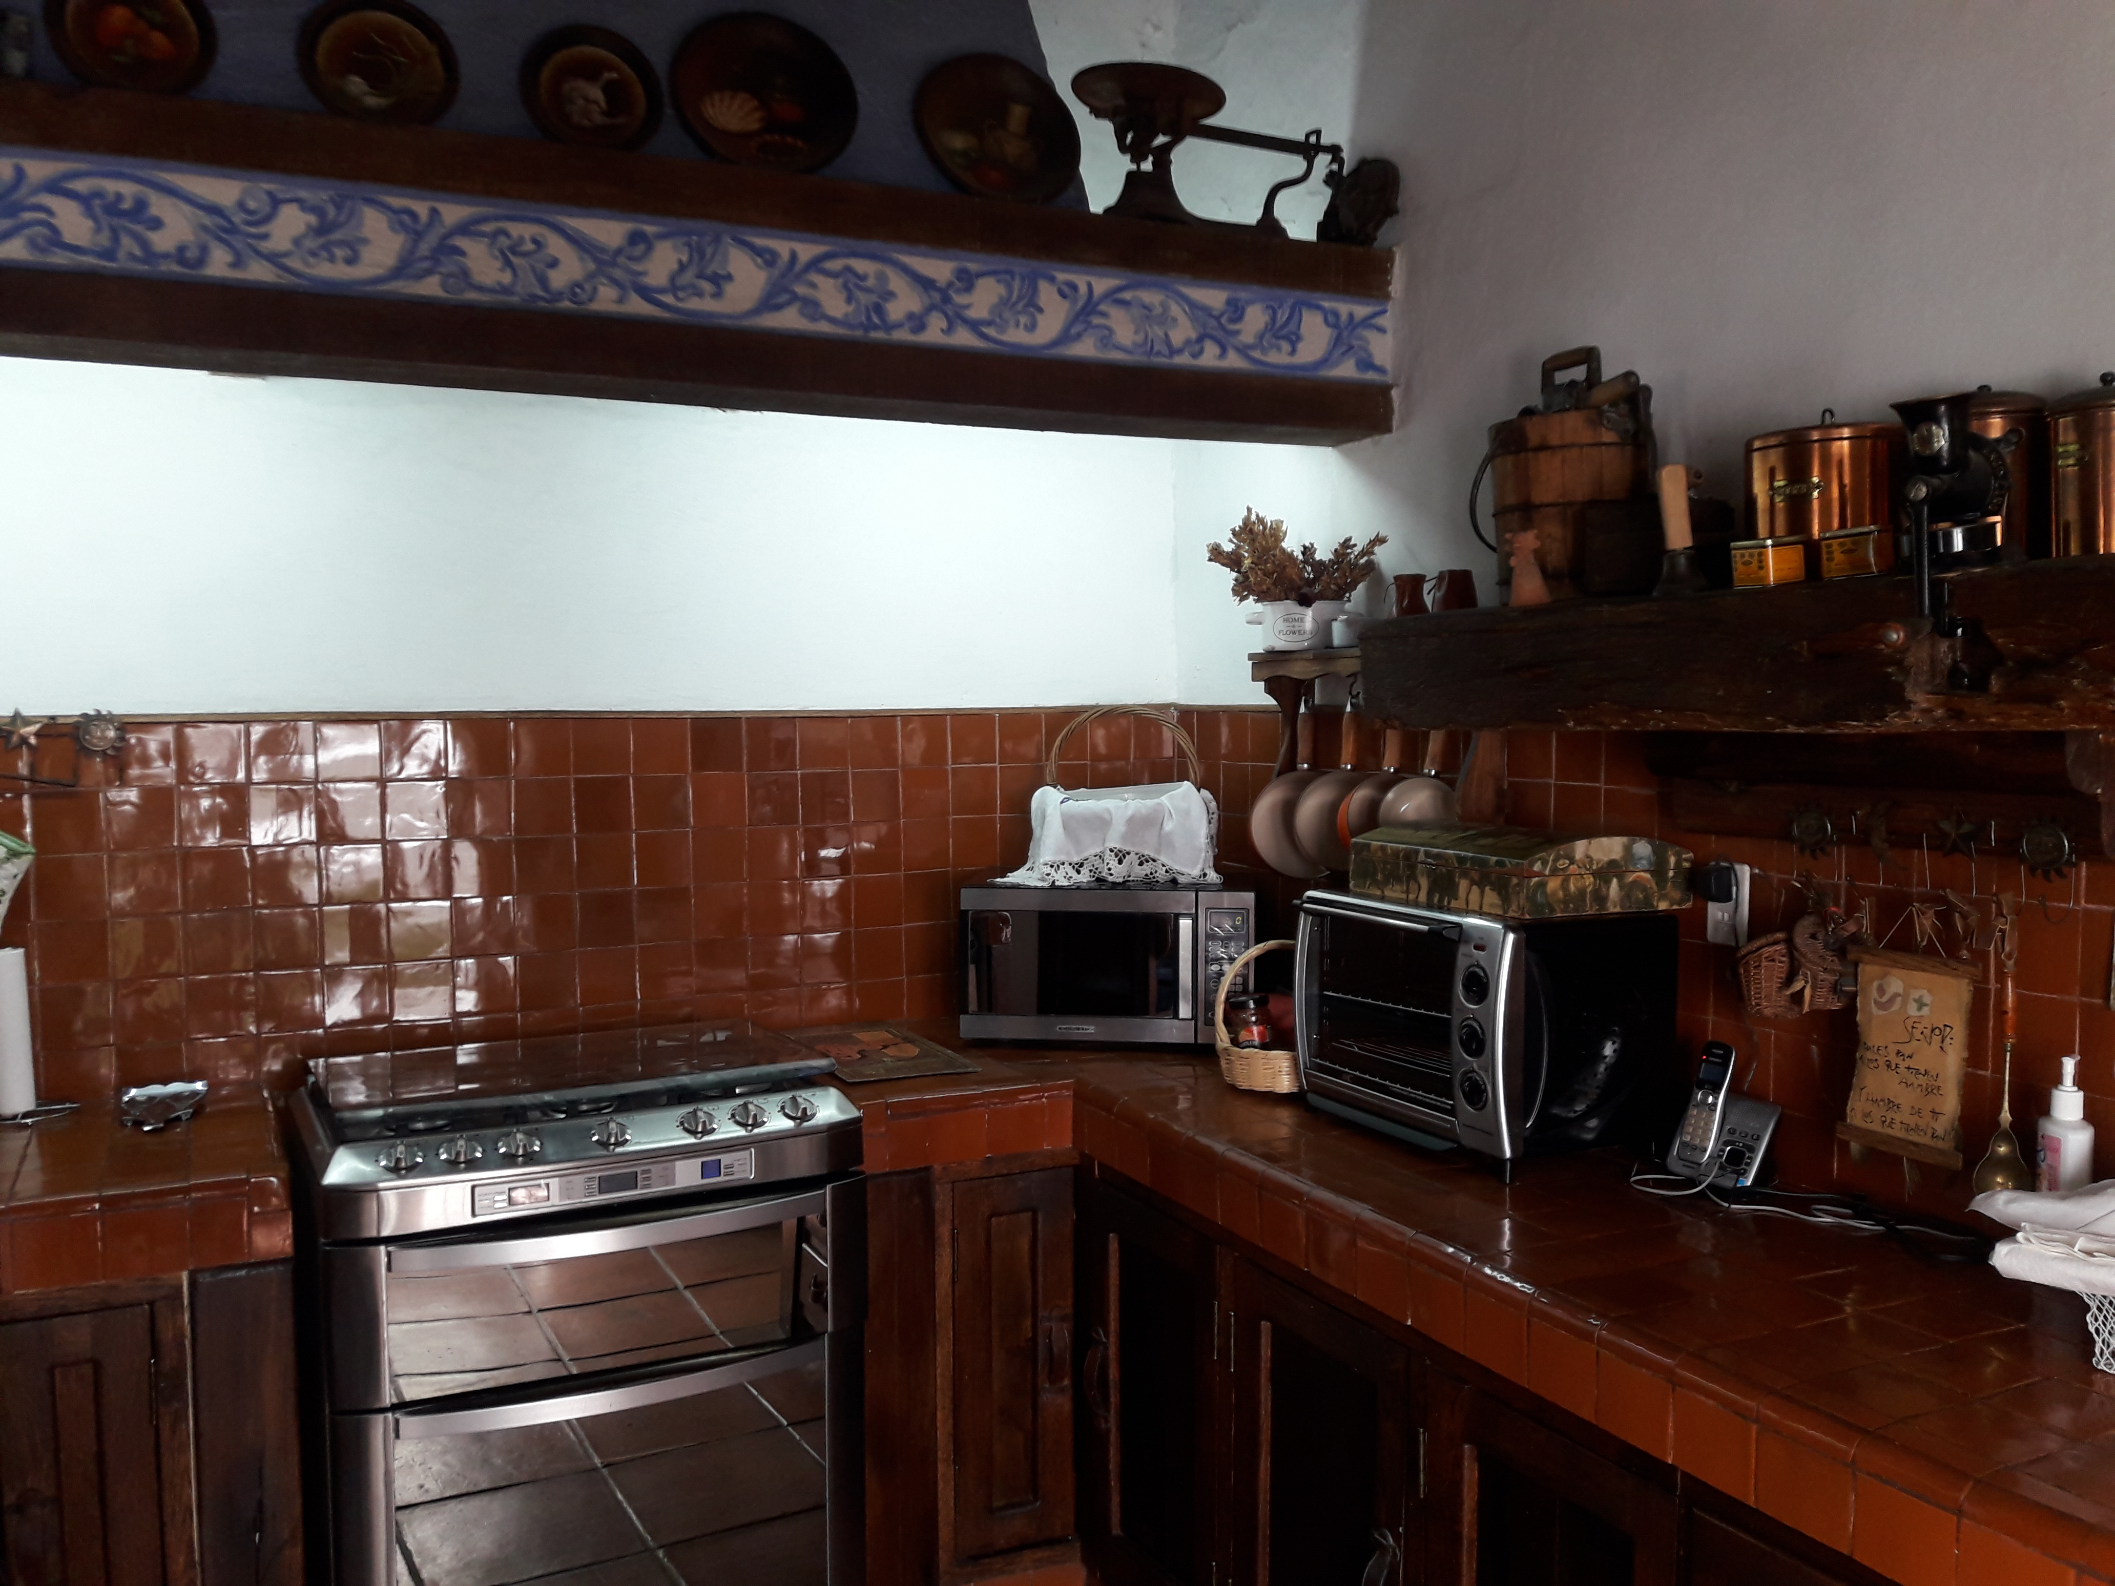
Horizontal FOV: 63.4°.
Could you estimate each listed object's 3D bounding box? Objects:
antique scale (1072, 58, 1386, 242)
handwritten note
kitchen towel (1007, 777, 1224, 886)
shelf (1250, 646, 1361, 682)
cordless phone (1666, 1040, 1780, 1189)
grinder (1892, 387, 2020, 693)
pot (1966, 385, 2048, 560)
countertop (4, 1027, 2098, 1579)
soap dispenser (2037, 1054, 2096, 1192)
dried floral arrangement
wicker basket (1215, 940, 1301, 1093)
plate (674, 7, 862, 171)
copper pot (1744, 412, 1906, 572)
[{"bbox_3d":[0.283,-1.053,2.889,0.599,0.241,0.252,-2,4,-27],"label":"antique scale"},{"bbox_3d":[1.067,0.331,2.162,0.027,0.261,0.188,4,1,-27],"label":"handwritten note"},{"bbox_3d":[0.119,0.074,3.348,0.416,0.194,0.259,0,3,9],"label":"kitchen towel"},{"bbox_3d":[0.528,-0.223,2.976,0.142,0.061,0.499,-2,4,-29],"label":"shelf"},{"bbox_3d":[0.911,0.433,2.325,0.095,0.162,0.126,-2,4,-29],"label":"cordless phone"},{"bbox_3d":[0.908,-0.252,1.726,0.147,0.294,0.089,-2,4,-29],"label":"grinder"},{"bbox_3d":[1.060,-0.355,1.960,0.126,0.221,0.126,0,3,0],"label":"pot"},{"bbox_3d":[-0.141,0.586,2.070,2.236,0.105,2.478,-2,4,-27],"label":"countertop"},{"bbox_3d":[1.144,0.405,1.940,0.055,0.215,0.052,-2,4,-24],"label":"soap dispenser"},{"bbox_3d":[0.417,-0.436,3.119,0.210,0.184,0.304,-2,4,-29],"label":"dried floral arrangement"},{"bbox_3d":[0.386,0.369,2.909,0.229,0.242,0.194,0,3,8],"label":"wicker basket"},{"bbox_3d":[-0.433,-1.046,2.552,0.287,0.287,0.029,-2,-19,-27],"label":"plate"},{"bbox_3d":[0.949,-0.362,2.116,0.184,0.219,0.184,0,3,0],"label":"copper pot"}]

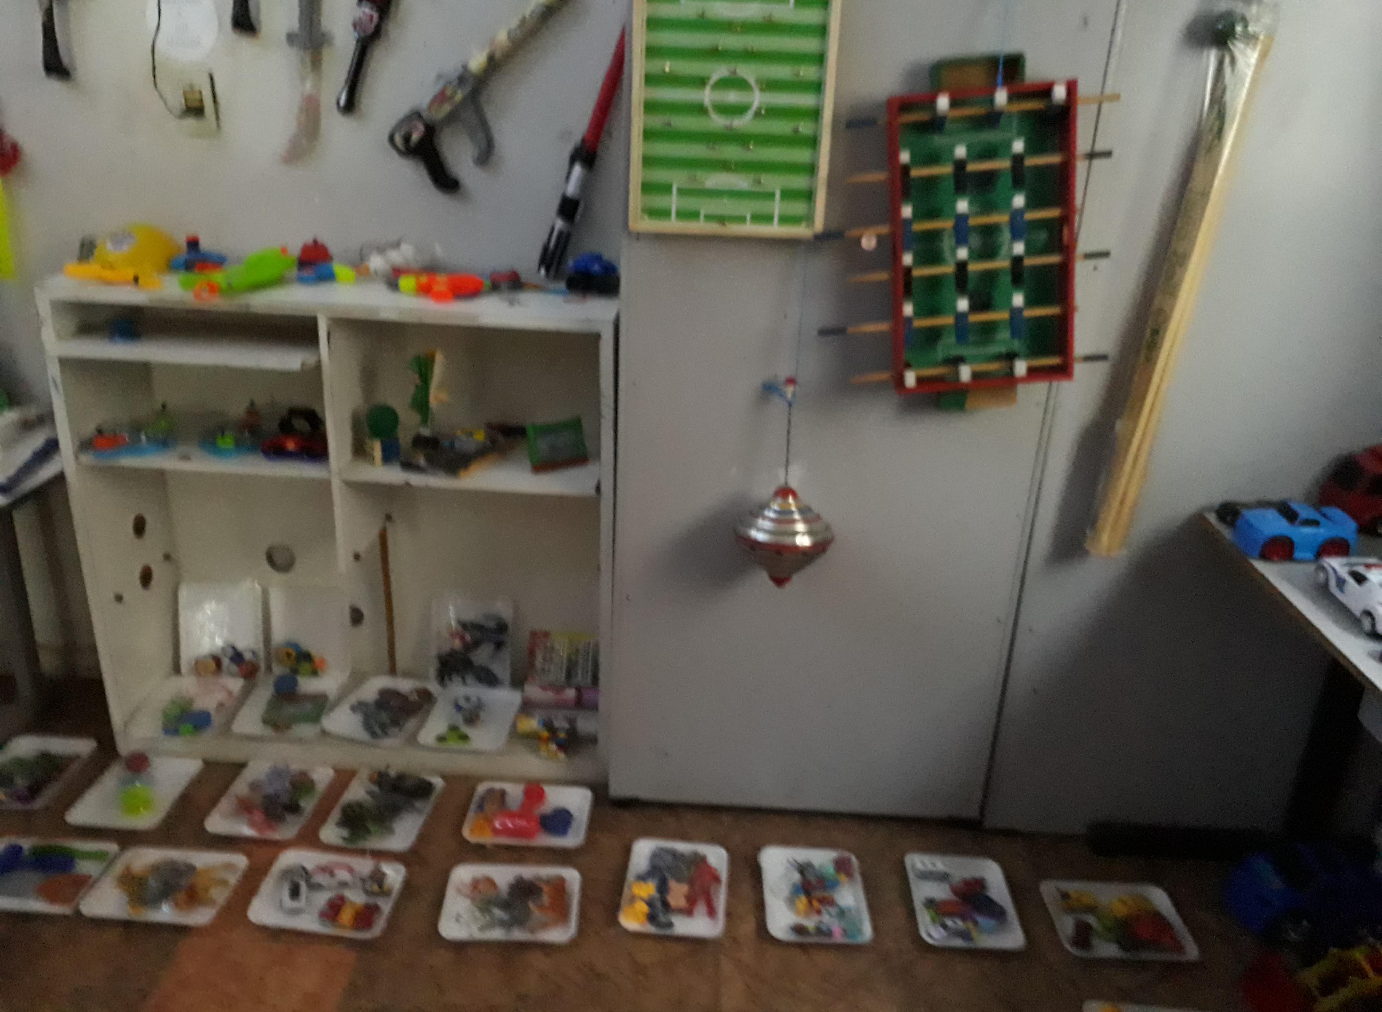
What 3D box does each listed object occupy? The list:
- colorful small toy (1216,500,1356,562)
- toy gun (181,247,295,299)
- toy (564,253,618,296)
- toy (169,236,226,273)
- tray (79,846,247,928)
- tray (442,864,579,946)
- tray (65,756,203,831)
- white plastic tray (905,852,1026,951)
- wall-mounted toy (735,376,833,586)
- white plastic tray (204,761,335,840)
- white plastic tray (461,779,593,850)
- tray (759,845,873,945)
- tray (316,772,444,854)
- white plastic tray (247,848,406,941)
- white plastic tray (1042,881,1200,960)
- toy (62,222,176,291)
[{"bbox_3d":[1.013,0.041,1.805,0.172,0.068,0.084,-2,22,-13],"label":"colorful small toy"},{"bbox_3d":[-0.855,-0.441,2.031,0.205,0.056,0.110,-11,25,-30],"label":"toy gun"},{"bbox_3d":[-0.190,-0.451,2.091,0.114,0.075,0.085,4,23,1],"label":"toy"},{"bbox_3d":[-0.969,-0.484,2.105,0.090,0.070,0.060,3,22,-1],"label":"toy"},{"bbox_3d":[-0.926,0.679,1.904,0.235,0.024,0.182,2,22,-2],"label":"tray"},{"bbox_3d":[-0.321,0.720,1.937,0.236,0.025,0.183,2,23,-3],"label":"tray"},{"bbox_3d":[-1.115,0.580,2.171,0.183,0.025,0.236,2,23,-2],"label":"tray"},{"bbox_3d":[0.494,0.728,1.967,0.182,0.024,0.235,4,22,1],"label":"white plastic tray"},{"bbox_3d":[0.169,-0.034,1.863,0.171,0.386,0.171,4,23,1],"label":"wall-mounted toy"},{"bbox_3d":[-0.833,0.590,2.141,0.182,0.024,0.235,4,22,2],"label":"white plastic tray"},{"bbox_3d":[-0.319,0.619,2.135,0.235,0.024,0.182,3,22,0],"label":"white plastic tray"},{"bbox_3d":[0.223,0.716,1.962,0.182,0.024,0.235,3,22,-1],"label":"tray"},{"bbox_3d":[-0.614,0.611,2.161,0.183,0.025,0.236,4,23,2],"label":"tray"},{"bbox_3d":[-0.650,0.701,1.940,0.236,0.025,0.183,3,23,1],"label":"white plastic tray"},{"bbox_3d":[0.780,0.763,1.976,0.236,0.025,0.183,3,23,-1],"label":"white plastic tray"},{"bbox_3d":[-1.071,-0.482,2.047,0.170,0.100,0.160,8,22,13],"label":"toy"}]

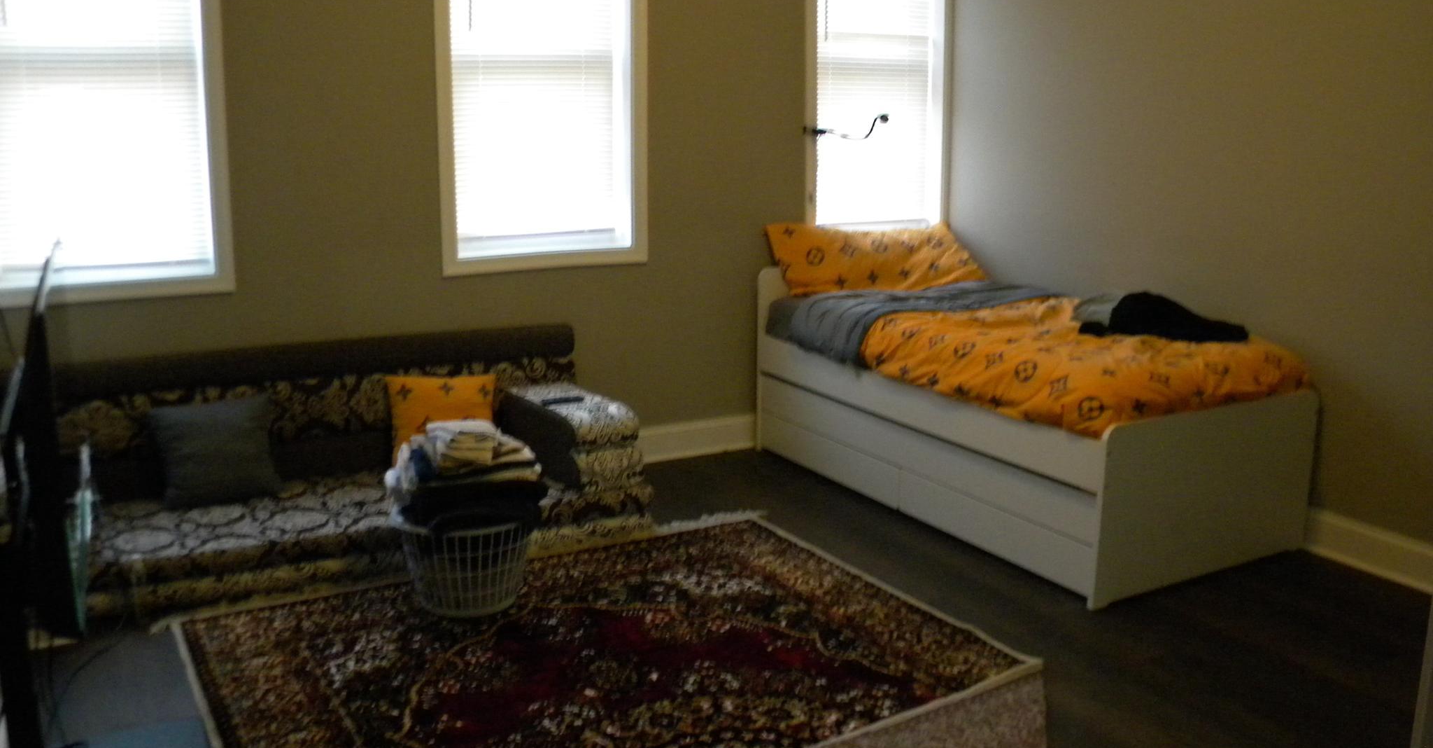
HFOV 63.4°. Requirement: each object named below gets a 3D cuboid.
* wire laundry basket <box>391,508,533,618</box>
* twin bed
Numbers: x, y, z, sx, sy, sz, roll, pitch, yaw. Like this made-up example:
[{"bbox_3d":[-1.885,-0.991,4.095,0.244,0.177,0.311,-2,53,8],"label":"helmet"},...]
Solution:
[{"bbox_3d":[-0.772,0.558,3.570,0.425,0.275,0.420,0,12,0],"label":"wire laundry basket"},{"bbox_3d":[1.120,0.019,4.543,1.035,0.950,1.970,-7,14,-29],"label":"twin bed"}]

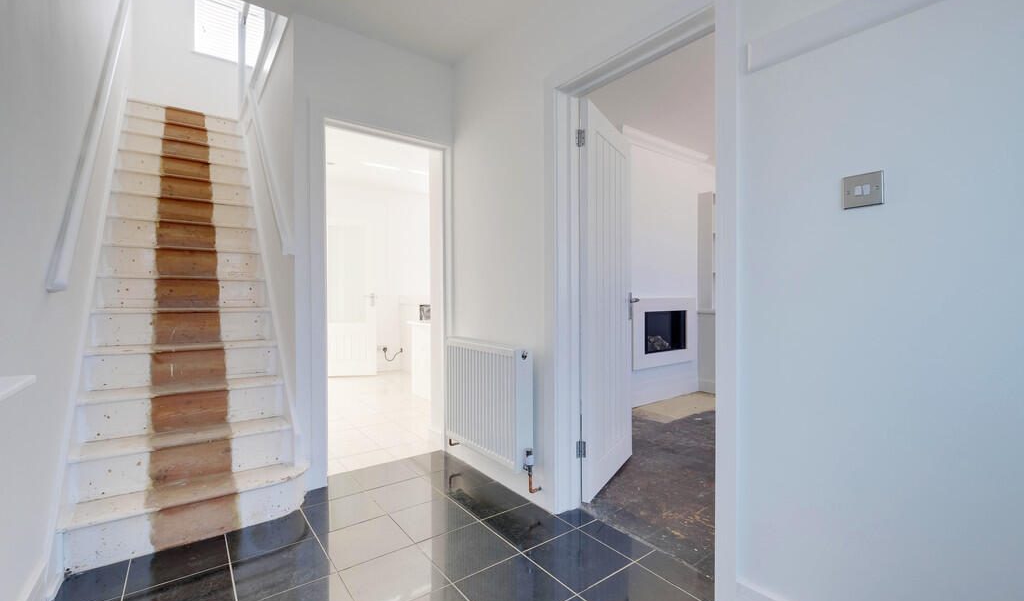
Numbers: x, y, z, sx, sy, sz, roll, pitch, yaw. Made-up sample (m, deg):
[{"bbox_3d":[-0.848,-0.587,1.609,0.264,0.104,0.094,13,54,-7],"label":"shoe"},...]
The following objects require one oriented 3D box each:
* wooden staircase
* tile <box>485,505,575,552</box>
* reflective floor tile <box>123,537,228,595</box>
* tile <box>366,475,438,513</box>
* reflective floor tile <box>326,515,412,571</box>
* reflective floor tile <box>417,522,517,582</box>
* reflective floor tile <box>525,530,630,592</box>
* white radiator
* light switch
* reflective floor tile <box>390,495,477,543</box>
[{"bbox_3d":[-2.129,-0.348,2.831,0.865,2.765,2.588,0,-1,-38],"label":"wooden staircase"},{"bbox_3d":[0.069,1.025,1.940,0.309,0.010,0.309,0,-1,-37],"label":"tile"},{"bbox_3d":[-1.304,1.026,1.683,0.309,0.010,0.293,0,-1,-37],"label":"reflective floor tile"},{"bbox_3d":[-0.558,1.022,2.241,0.308,0.013,0.308,0,0,-37],"label":"tile"},{"bbox_3d":[-0.618,1.021,1.805,0.308,0.013,0.308,0,0,-37],"label":"reflective floor tile"},{"bbox_3d":[-0.181,1.024,1.753,0.309,0.010,0.309,0,-1,-37],"label":"reflective floor tile"},{"bbox_3d":[0.257,1.022,1.690,0.309,0.010,0.309,0,-1,-37],"label":"reflective floor tile"},{"bbox_3d":[-0.147,0.544,2.391,0.103,0.600,0.700,0,0,-37],"label":"white radiator"},{"bbox_3d":[0.893,-0.281,1.088,0.010,0.086,0.086,0,-1,-37],"label":"light switch"},{"bbox_3d":[-0.369,1.027,2.003,0.309,0.010,0.309,0,-1,-37],"label":"reflective floor tile"}]

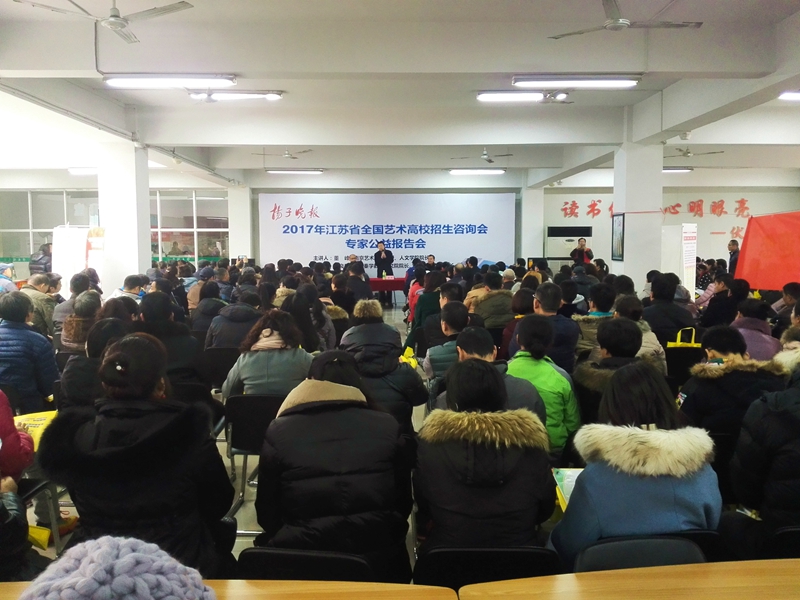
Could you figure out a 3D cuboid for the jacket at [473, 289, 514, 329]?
[{"bbox_3d":[1.047,0.177,7.200,0.500,0.620,0.400,0,5,-1],"label":"jacket"}]

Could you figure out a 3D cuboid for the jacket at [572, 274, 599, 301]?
[{"bbox_3d":[2.600,-0.013,9.600,0.520,0.640,0.400,0,5,-4],"label":"jacket"}]

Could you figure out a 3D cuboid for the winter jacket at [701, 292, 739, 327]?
[{"bbox_3d":[3.507,0.244,7.287,0.500,0.640,0.420,-3,5,-31],"label":"winter jacket"}]

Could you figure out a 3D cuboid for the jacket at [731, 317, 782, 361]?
[{"bbox_3d":[2.686,0.427,5.150,0.500,0.620,0.400,-1,5,-11],"label":"jacket"}]

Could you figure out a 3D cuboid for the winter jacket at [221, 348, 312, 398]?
[{"bbox_3d":[-0.744,0.538,3.820,0.520,0.620,0.400,0,5,1],"label":"winter jacket"}]

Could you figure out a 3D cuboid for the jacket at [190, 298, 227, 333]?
[{"bbox_3d":[-1.913,0.259,6.800,0.480,0.600,0.400,0,5,3],"label":"jacket"}]

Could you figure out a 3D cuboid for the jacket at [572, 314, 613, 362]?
[{"bbox_3d":[1.675,0.413,5.600,0.530,0.630,0.400,-1,5,-6],"label":"jacket"}]

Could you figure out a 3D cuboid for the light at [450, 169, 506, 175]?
[{"bbox_3d":[1.682,-2.755,14.357,1.260,0.100,0.120,0,5,-1],"label":"light"}]

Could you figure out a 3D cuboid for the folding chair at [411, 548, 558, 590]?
[{"bbox_3d":[0.246,1.055,2.158,0.450,0.820,0.510,0,5,-1],"label":"folding chair"}]

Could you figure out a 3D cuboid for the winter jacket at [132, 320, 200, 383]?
[{"bbox_3d":[-1.544,0.470,4.285,0.530,0.680,0.430,0,5,3],"label":"winter jacket"}]

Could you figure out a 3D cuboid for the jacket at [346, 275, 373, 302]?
[{"bbox_3d":[-0.672,-0.095,11.118,0.460,0.580,0.380,0,5,-1],"label":"jacket"}]

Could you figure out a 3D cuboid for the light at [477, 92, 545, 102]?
[{"bbox_3d":[1.692,-2.804,9.257,1.260,0.100,0.120,0,5,-1],"label":"light"}]

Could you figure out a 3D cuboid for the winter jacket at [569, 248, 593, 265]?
[{"bbox_3d":[3.873,-0.822,14.300,0.560,0.620,0.380,0,5,-1],"label":"winter jacket"}]

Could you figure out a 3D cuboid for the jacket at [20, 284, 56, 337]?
[{"bbox_3d":[-3.861,0.223,7.197,0.500,0.660,0.420,1,5,14],"label":"jacket"}]

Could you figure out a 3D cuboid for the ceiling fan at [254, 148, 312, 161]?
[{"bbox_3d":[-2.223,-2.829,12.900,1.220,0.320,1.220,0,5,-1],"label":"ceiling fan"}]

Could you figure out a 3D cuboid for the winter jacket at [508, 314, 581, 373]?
[{"bbox_3d":[1.140,0.423,5.250,0.550,0.640,0.400,0,5,-4],"label":"winter jacket"}]

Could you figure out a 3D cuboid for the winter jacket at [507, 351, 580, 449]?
[{"bbox_3d":[0.716,0.518,3.565,0.450,0.560,0.380,0,5,-4],"label":"winter jacket"}]

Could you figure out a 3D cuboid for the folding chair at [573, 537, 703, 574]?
[{"bbox_3d":[0.683,1.056,2.143,0.440,0.820,0.500,0,5,-4],"label":"folding chair"}]

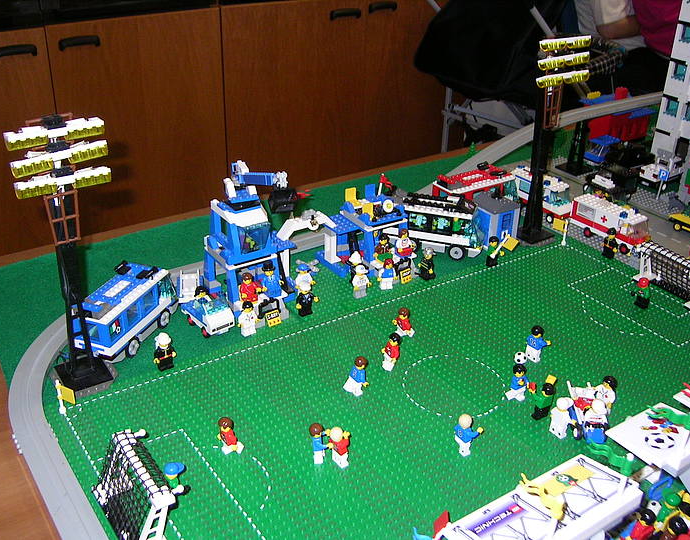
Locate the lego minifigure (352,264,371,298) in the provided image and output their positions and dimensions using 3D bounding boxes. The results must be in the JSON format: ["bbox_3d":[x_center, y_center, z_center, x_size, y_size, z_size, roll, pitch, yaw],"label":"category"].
[{"bbox_3d":[0.020,0.015,0.940,0.025,0.040,0.015,-15,32,-27],"label":"lego minifigure"}]

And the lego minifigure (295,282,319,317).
[{"bbox_3d":[-0.046,0.033,0.902,0.024,0.042,0.014,-18,34,-31],"label":"lego minifigure"}]

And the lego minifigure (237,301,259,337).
[{"bbox_3d":[-0.112,0.056,0.862,0.025,0.041,0.015,-17,32,-29],"label":"lego minifigure"}]

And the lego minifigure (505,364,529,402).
[{"bbox_3d":[0.178,0.114,0.758,0.025,0.041,0.022,-17,32,-29],"label":"lego minifigure"}]

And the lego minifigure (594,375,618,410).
[{"bbox_3d":[0.258,0.124,0.740,0.016,0.041,0.025,-17,32,-29],"label":"lego minifigure"}]

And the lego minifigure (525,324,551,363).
[{"bbox_3d":[0.211,0.079,0.829,0.019,0.042,0.024,-19,35,-33],"label":"lego minifigure"}]

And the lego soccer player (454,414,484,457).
[{"bbox_3d":[0.115,0.149,0.690,0.023,0.041,0.025,-17,32,-29],"label":"lego soccer player"}]

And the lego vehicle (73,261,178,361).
[{"bbox_3d":[-0.243,0.046,0.838,0.048,0.071,0.127,12,30,18],"label":"lego vehicle"}]

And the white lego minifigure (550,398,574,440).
[{"bbox_3d":[0.209,0.138,0.713,0.019,0.041,0.025,-17,32,-29],"label":"white lego minifigure"}]

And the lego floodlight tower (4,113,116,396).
[{"bbox_3d":[-0.260,-0.010,0.723,0.086,0.278,0.052,-17,33,-30],"label":"lego floodlight tower"}]

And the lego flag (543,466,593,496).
[{"bbox_3d":[0.150,0.141,0.501,0.037,0.003,0.012,-17,25,-30],"label":"lego flag"}]

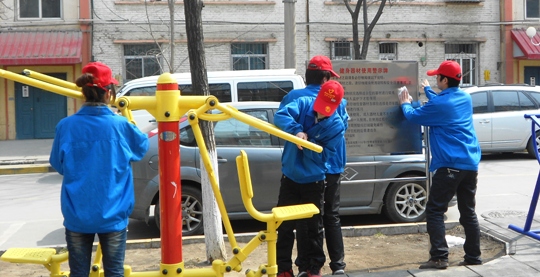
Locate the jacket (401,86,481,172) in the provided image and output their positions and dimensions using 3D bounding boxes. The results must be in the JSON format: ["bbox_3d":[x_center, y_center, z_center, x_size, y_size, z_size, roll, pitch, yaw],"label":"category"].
[{"bbox_3d":[1.378,-0.073,5.420,0.500,0.690,0.440,2,6,37],"label":"jacket"}]

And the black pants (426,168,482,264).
[{"bbox_3d":[1.499,0.585,5.450,0.380,0.810,0.340,3,7,38],"label":"black pants"}]

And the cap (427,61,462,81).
[{"bbox_3d":[1.402,-0.546,5.390,0.280,0.150,0.190,0,6,19],"label":"cap"}]

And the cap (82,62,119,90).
[{"bbox_3d":[-1.006,-0.368,3.980,0.180,0.150,0.240,3,7,43],"label":"cap"}]

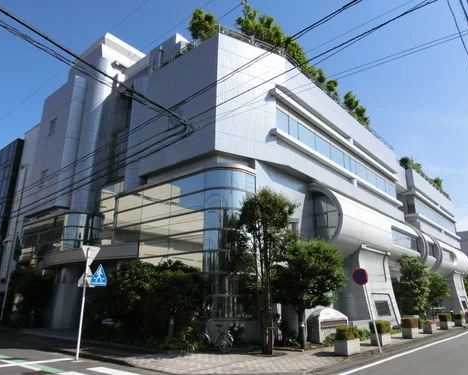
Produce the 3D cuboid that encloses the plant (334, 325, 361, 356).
[{"bbox_3d":[3.892,5.194,12.395,0.460,0.875,1.060,-14,-23,39],"label":"plant"}]

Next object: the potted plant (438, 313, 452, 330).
[{"bbox_3d":[13.017,8.285,22.364,0.580,0.920,0.980,-14,-22,39],"label":"potted plant"}]

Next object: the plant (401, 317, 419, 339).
[{"bbox_3d":[8.477,6.750,17.412,0.450,0.908,1.040,-14,-23,39],"label":"plant"}]

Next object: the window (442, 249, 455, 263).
[{"bbox_3d":[20.173,6.412,33.976,0.150,1.228,5.613,-14,-23,39],"label":"window"}]

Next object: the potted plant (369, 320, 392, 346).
[{"bbox_3d":[5.805,5.811,14.477,0.580,0.930,0.980,-14,-22,39],"label":"potted plant"}]

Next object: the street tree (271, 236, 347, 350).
[{"bbox_3d":[2.854,3.968,13.814,2.750,4.050,2.750,0,-17,0],"label":"street tree"}]

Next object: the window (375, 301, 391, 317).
[{"bbox_3d":[8.463,6.875,20.468,0.120,0.821,1.949,-20,-26,37],"label":"window"}]

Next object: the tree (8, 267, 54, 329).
[{"bbox_3d":[-12.898,7.128,23.566,2.700,3.754,2.700,-14,-23,39],"label":"tree"}]

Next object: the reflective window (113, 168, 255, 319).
[{"bbox_3d":[-2.919,3.123,18.508,8.552,6.557,2.035,-14,-22,37],"label":"reflective window"}]

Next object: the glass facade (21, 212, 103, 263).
[{"bbox_3d":[-12.670,3.838,26.143,8.635,2.620,2.056,-14,-22,39],"label":"glass facade"}]

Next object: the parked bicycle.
[{"bbox_3d":[-0.680,5.121,12.506,1.730,1.050,0.560,-14,-22,39],"label":"parked bicycle"}]

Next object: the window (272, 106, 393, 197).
[{"bbox_3d":[7.409,-1.419,22.644,0.150,1.263,16.536,-14,-23,39],"label":"window"}]

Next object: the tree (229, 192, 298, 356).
[{"bbox_3d":[0.996,2.724,12.603,2.250,5.702,2.250,0,-17,0],"label":"tree"}]

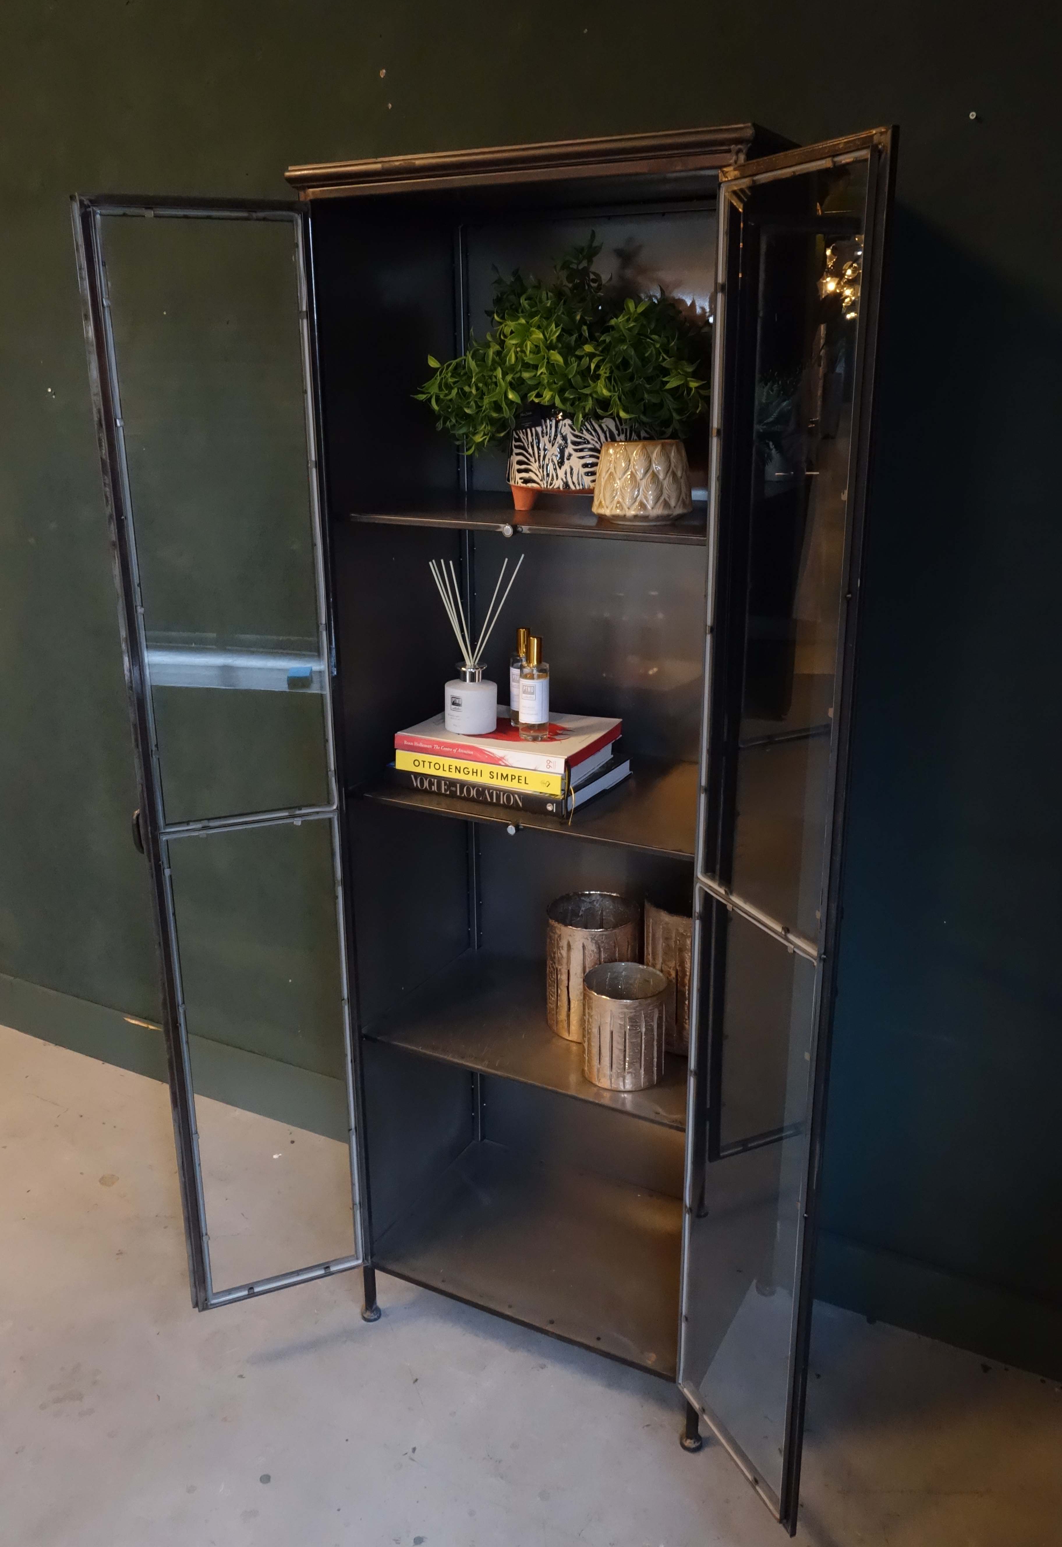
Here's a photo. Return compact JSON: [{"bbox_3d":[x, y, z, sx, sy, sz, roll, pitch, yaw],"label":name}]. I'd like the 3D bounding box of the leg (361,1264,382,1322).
[{"bbox_3d":[-0.272,0.875,2.095,0.034,0.111,0.034,0,18,0],"label":"leg"}]

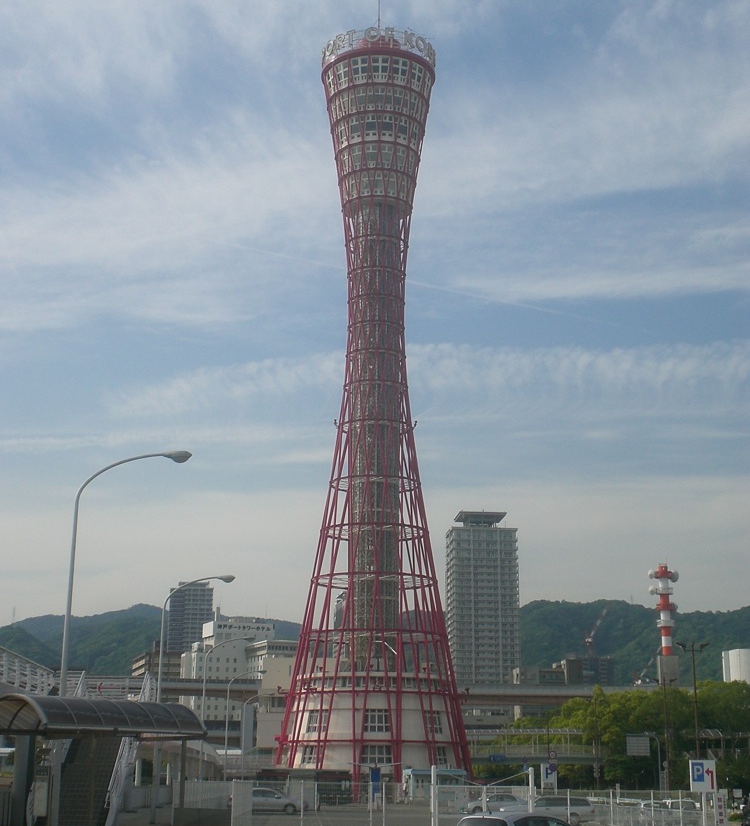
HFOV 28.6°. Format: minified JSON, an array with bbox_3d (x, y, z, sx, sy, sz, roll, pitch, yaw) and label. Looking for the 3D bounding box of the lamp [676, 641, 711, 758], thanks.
[{"bbox_3d":[19.440,19.188,89.096,2.025,10.721,0.400,1,-14,0],"label":"lamp"}]

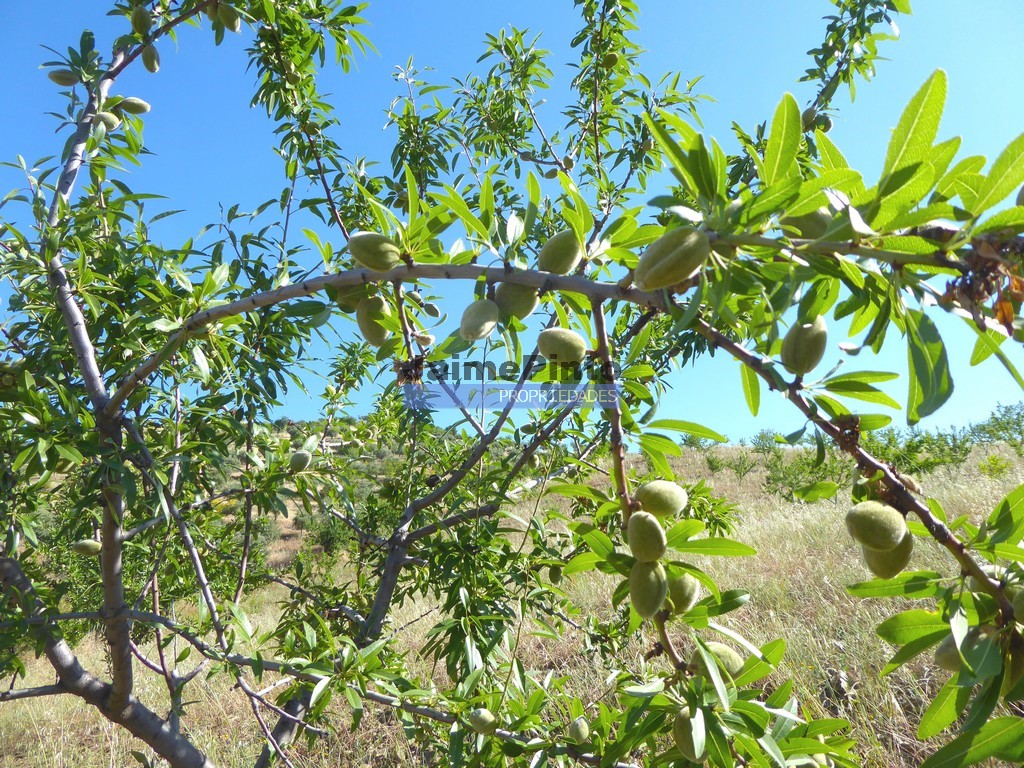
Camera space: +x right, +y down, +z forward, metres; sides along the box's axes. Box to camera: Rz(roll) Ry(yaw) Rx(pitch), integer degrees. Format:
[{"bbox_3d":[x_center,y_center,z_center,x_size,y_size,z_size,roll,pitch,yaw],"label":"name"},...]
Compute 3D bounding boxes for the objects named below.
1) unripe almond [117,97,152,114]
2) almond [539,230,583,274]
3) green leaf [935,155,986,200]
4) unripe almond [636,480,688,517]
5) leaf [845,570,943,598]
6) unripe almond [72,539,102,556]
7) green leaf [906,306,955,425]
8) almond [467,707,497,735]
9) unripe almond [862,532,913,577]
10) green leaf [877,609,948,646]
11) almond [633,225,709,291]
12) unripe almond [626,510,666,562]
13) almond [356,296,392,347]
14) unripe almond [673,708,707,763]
[{"bbox_3d":[-0.486,-0.358,0.950,0.041,0.022,0.022,10,0,-12],"label":"unripe almond"},{"bbox_3d":[0.037,-0.100,0.560,0.028,0.039,0.025,38,0,0],"label":"almond"},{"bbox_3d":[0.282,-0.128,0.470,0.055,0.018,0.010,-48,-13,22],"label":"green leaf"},{"bbox_3d":[0.108,0.082,0.530,0.037,0.026,0.023,2,-8,12],"label":"unripe almond"},{"bbox_3d":[0.250,0.131,0.480,0.064,0.006,0.018,-2,35,-3],"label":"leaf"},{"bbox_3d":[-0.586,0.226,1.020,0.041,0.024,0.024,9,-15,-28],"label":"unripe almond"},{"bbox_3d":[0.243,-0.010,0.430,0.025,0.067,0.011,-5,0,17],"label":"green leaf"},{"bbox_3d":[-0.030,0.347,0.760,0.036,0.025,0.023,50,-22,-24],"label":"almond"},{"bbox_3d":[0.244,0.107,0.480,0.031,0.038,0.027,12,0,21],"label":"unripe almond"},{"bbox_3d":[0.257,0.156,0.475,0.056,0.021,0.007,-7,-22,-18],"label":"green leaf"},{"bbox_3d":[0.072,-0.057,0.335,0.040,0.022,0.026,-38,0,15],"label":"almond"},{"bbox_3d":[0.101,0.115,0.555,0.028,0.040,0.027,-7,-3,0],"label":"unripe almond"},{"bbox_3d":[-0.106,-0.049,0.575,0.025,0.040,0.025,-12,-3,0],"label":"almond"},{"bbox_3d":[0.128,0.254,0.535,0.025,0.038,0.026,-13,-9,-1],"label":"unripe almond"}]

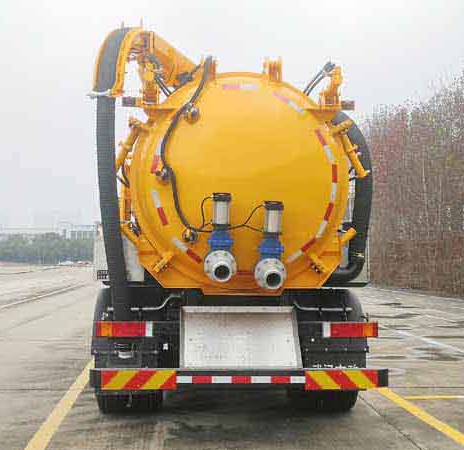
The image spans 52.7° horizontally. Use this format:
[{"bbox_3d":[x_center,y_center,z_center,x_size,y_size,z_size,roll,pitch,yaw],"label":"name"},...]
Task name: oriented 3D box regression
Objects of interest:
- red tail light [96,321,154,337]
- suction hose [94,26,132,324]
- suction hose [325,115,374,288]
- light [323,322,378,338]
[{"bbox_3d":[-0.853,0.815,3.680,0.450,0.120,0.080,0,-4,-2],"label":"red tail light"},{"bbox_3d":[-1.000,-0.450,3.970,0.340,2.500,0.380,0,-4,-2],"label":"suction hose"},{"bbox_3d":[1.055,-0.240,4.200,0.420,1.520,0.300,0,-4,-2],"label":"suction hose"},{"bbox_3d":[0.932,0.830,3.680,0.440,0.120,0.080,0,-4,-2],"label":"light"}]

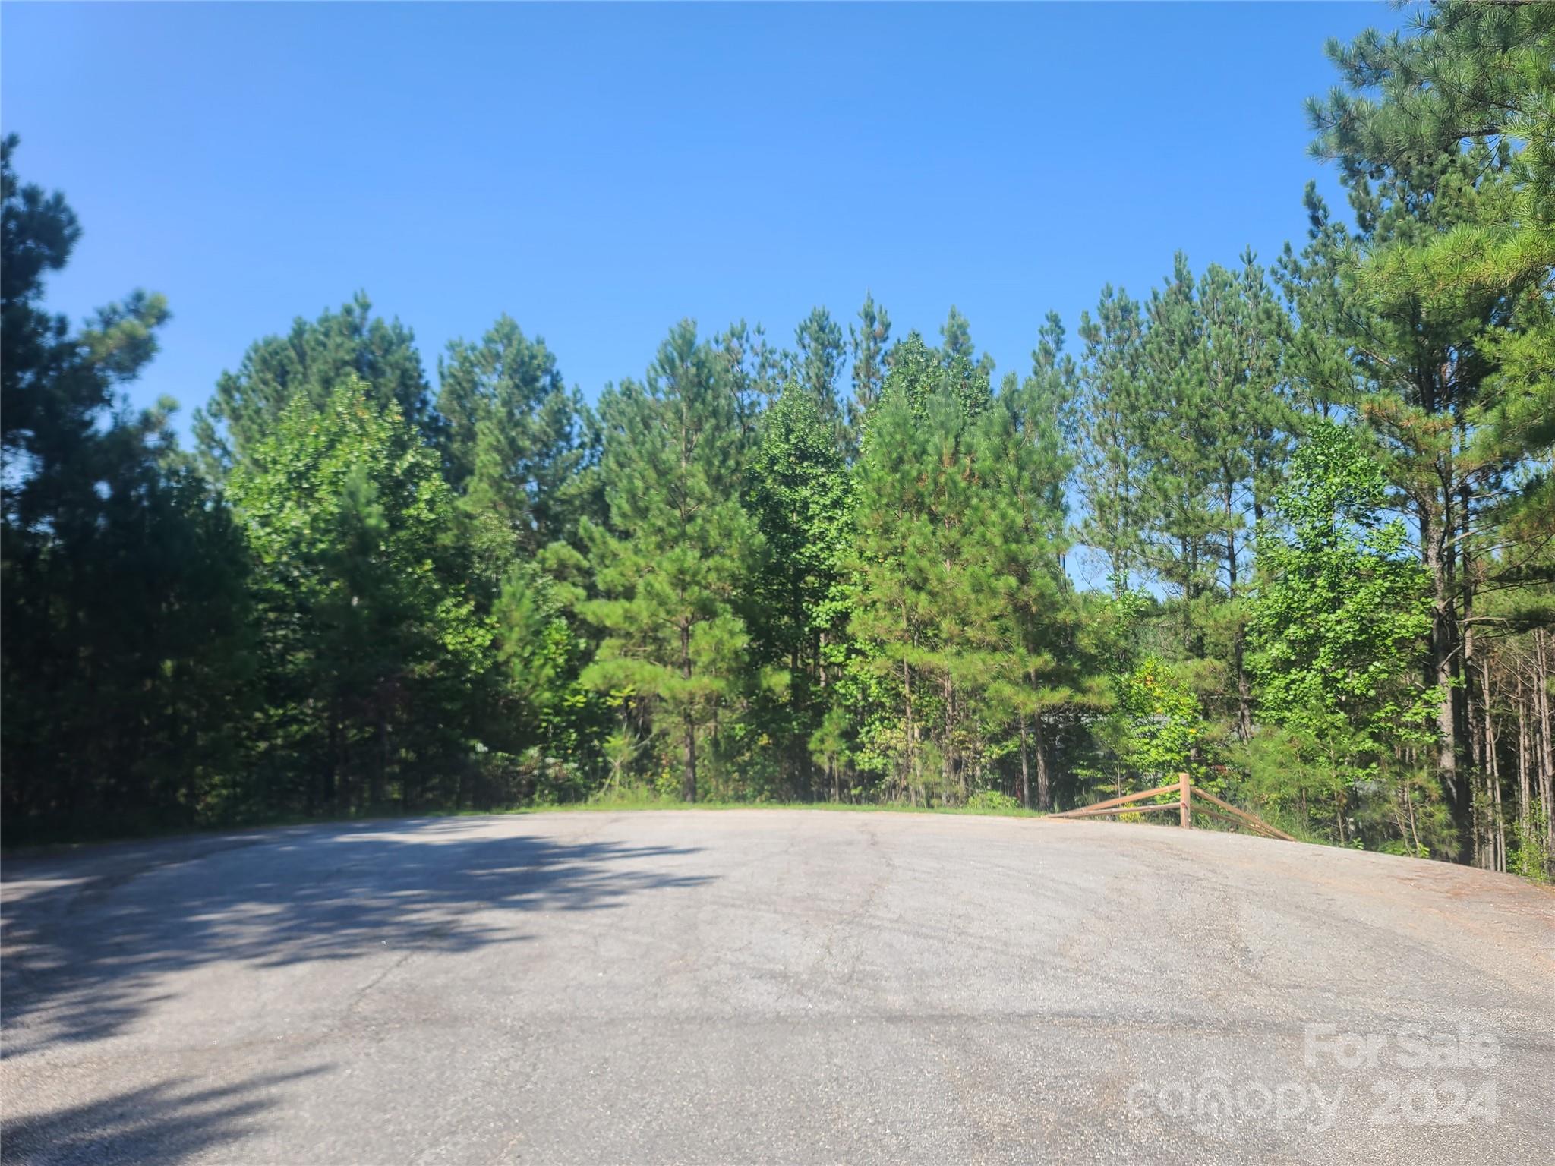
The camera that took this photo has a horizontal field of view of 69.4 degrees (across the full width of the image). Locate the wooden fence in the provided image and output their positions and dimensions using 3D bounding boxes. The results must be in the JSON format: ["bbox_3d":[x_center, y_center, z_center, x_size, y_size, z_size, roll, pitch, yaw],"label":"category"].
[{"bbox_3d":[6.429,3.569,18.406,0.700,0.920,4.750,4,-9,-31],"label":"wooden fence"}]

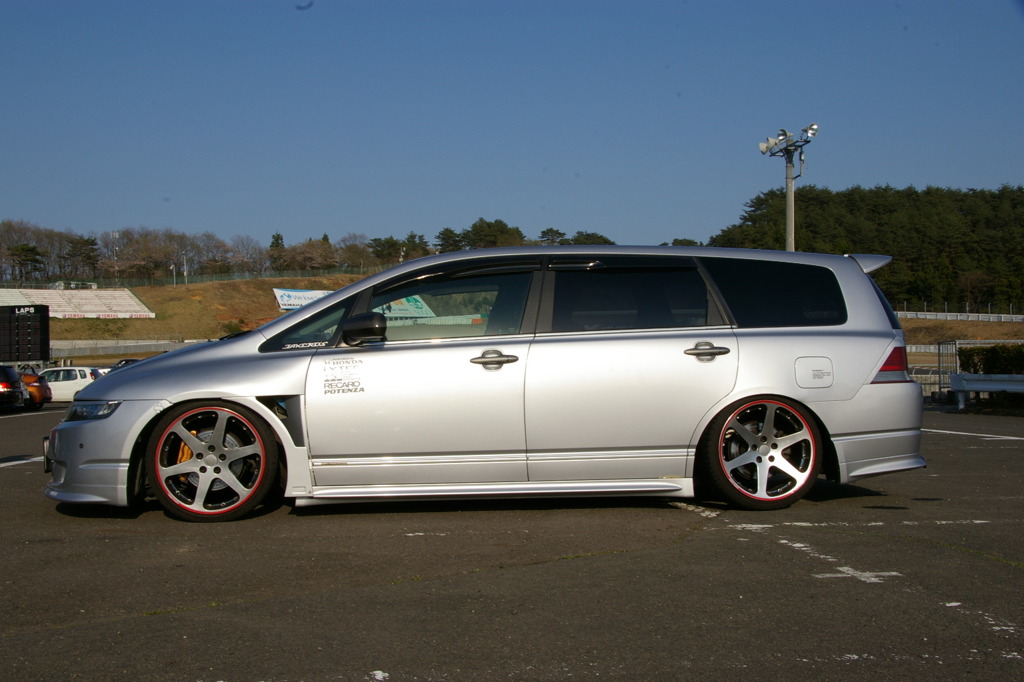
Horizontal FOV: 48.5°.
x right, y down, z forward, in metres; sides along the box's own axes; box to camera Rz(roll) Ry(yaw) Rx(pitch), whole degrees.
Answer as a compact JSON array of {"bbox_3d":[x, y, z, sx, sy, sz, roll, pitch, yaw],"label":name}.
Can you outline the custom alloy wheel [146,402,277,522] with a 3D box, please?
[{"bbox_3d":[-1.479,0.590,5.654,0.625,0.615,0.230,0,-1,-8],"label":"custom alloy wheel"}]

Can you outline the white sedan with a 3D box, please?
[{"bbox_3d":[-17.200,1.740,43.200,3.500,1.530,1.520,0,-1,1],"label":"white sedan"}]

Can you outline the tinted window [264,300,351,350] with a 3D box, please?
[{"bbox_3d":[-1.038,-0.079,5.753,0.440,0.255,0.100,0,-1,-8],"label":"tinted window"}]

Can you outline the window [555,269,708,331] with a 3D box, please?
[{"bbox_3d":[0.628,-0.218,5.978,0.860,0.350,0.100,0,-1,-8],"label":"window"}]

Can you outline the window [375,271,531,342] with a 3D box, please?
[{"bbox_3d":[-0.313,-0.182,5.849,0.840,0.360,0.100,0,-1,-8],"label":"window"}]

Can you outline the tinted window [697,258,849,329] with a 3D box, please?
[{"bbox_3d":[1.404,-0.265,6.095,0.820,0.375,0.110,0,-1,-8],"label":"tinted window"}]

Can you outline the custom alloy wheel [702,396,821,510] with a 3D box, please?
[{"bbox_3d":[1.305,0.575,6.035,0.630,0.620,0.230,0,-1,-8],"label":"custom alloy wheel"}]

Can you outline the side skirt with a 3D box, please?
[{"bbox_3d":[-0.073,0.766,5.783,2.040,0.110,0.120,0,-1,-8],"label":"side skirt"}]

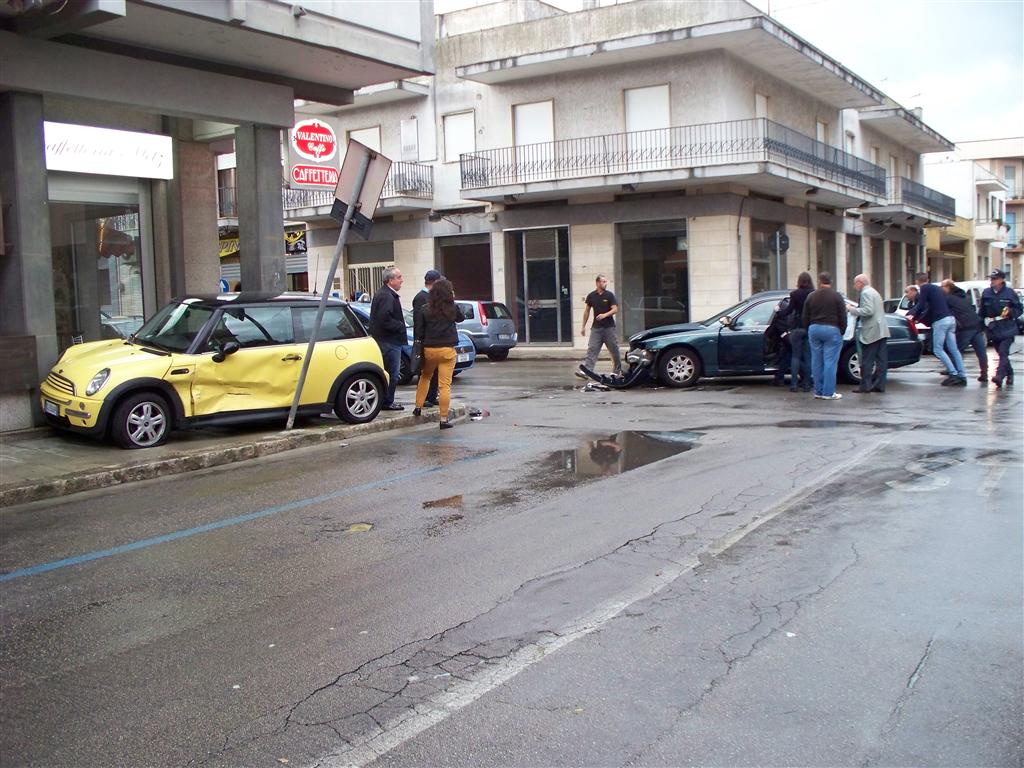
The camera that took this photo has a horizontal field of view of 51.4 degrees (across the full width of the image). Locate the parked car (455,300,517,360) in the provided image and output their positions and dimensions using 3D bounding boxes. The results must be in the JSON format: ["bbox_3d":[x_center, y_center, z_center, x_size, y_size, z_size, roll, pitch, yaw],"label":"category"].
[{"bbox_3d":[-1.902,-1.275,25.945,4.020,1.500,1.720,1,5,31],"label":"parked car"}]

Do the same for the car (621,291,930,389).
[{"bbox_3d":[3.999,-0.744,16.867,4.680,1.430,1.780,-2,4,2],"label":"car"}]

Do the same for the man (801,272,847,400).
[{"bbox_3d":[4.108,-0.631,14.000,0.580,1.680,0.400,-1,4,13],"label":"man"}]

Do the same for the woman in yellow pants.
[{"bbox_3d":[-0.818,-0.339,11.850,0.550,1.650,0.460,-1,4,9],"label":"woman in yellow pants"}]

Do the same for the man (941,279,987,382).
[{"bbox_3d":[6.781,-0.809,16.100,0.900,1.570,0.550,-1,4,7],"label":"man"}]

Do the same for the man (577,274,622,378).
[{"bbox_3d":[1.512,-0.985,18.400,0.560,1.780,0.680,-6,6,-43],"label":"man"}]

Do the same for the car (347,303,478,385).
[{"bbox_3d":[-2.642,-0.798,19.896,4.050,1.480,1.690,1,5,31],"label":"car"}]

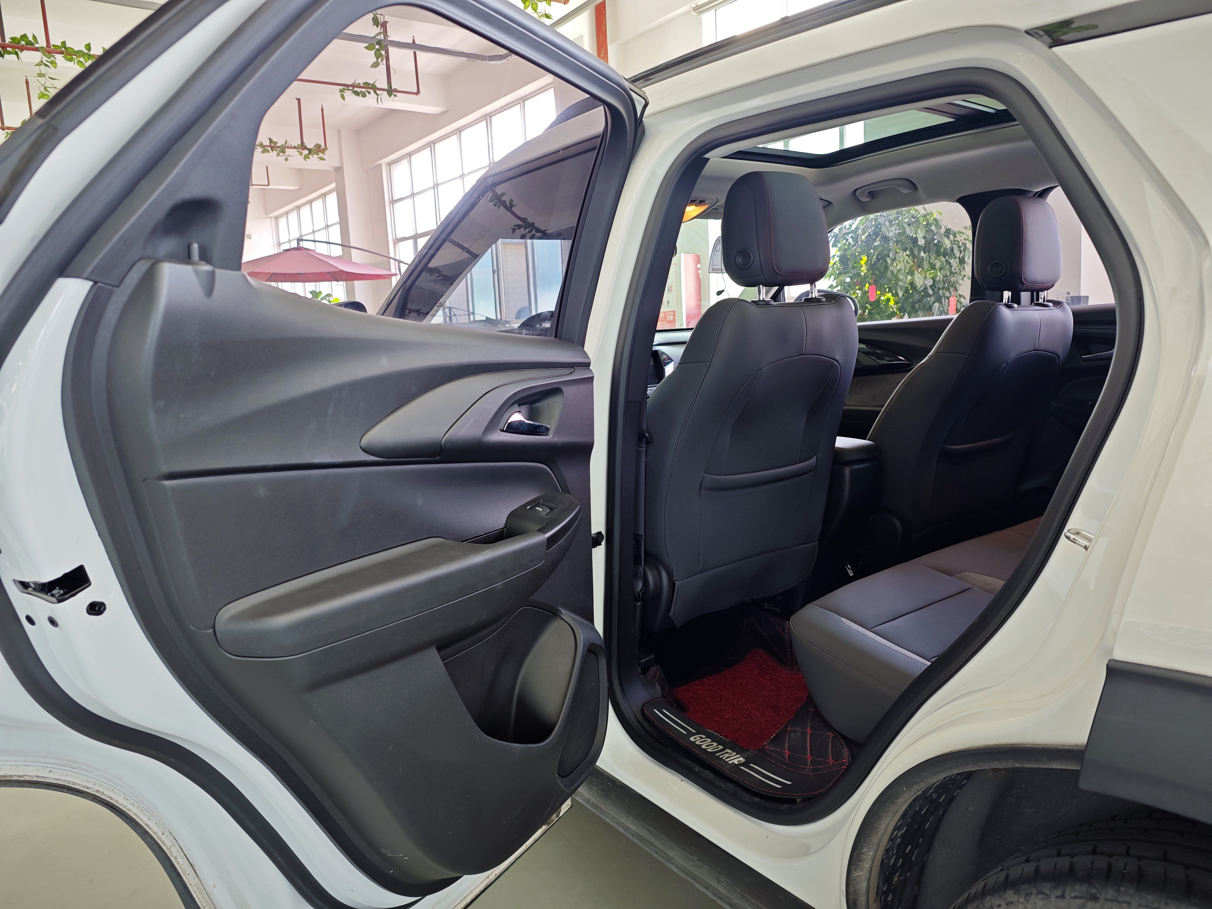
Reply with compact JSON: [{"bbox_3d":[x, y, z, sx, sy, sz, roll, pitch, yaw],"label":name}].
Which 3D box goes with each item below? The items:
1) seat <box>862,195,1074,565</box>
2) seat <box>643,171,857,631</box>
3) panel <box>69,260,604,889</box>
[{"bbox_3d":[0.754,-0.111,2.190,0.530,1.000,0.800,-8,8,-35],"label":"seat"},{"bbox_3d":[0.154,-0.036,1.832,0.530,1.020,0.780,-8,8,-35],"label":"seat"},{"bbox_3d":[-0.169,0.166,0.966,0.150,0.750,0.790,0,7,30],"label":"panel"}]

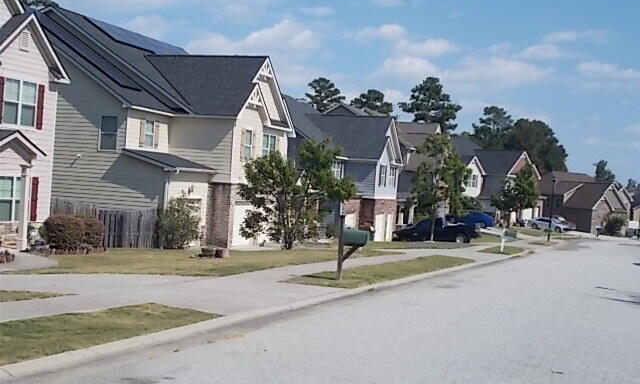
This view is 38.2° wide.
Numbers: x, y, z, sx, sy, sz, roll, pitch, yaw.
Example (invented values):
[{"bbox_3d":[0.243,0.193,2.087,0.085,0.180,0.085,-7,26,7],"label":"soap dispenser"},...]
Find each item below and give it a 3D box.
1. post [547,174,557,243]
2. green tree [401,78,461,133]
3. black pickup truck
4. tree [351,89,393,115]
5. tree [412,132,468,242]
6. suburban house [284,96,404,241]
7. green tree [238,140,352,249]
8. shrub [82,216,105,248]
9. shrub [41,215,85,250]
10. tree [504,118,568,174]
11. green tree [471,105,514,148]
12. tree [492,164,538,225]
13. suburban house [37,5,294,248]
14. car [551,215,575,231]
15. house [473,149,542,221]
[{"bbox_3d":[18.782,1.250,74.992,0.500,5.350,0.500,3,0,18],"label":"post"},{"bbox_3d":[13.577,-5.427,117.949,8.500,18.660,8.500,3,0,20],"label":"green tree"},{"bbox_3d":[8.192,2.672,65.000,5.800,1.880,2.000,3,0,20],"label":"black pickup truck"},{"bbox_3d":[6.612,-5.847,127.975,6.500,17.000,6.500,3,0,18],"label":"tree"},{"bbox_3d":[7.492,-0.165,58.981,3.900,7.020,3.900,3,0,20],"label":"tree"},{"bbox_3d":[-1.083,-1.967,68.421,13.800,10.100,14.500,3,0,18],"label":"suburban house"},{"bbox_3d":[-1.105,0.071,37.993,4.500,4.550,4.700,3,0,0],"label":"green tree"},{"bbox_3d":[-7.025,1.239,28.299,1.000,0.980,1.000,3,0,18],"label":"shrub"},{"bbox_3d":[-7.665,1.201,27.398,1.200,1.070,1.300,3,0,18],"label":"shrub"},{"bbox_3d":[31.732,-3.220,137.958,10.000,15.530,10.000,3,0,20],"label":"tree"},{"bbox_3d":[26.151,-4.603,141.952,7.500,17.700,7.500,3,0,20],"label":"green tree"},{"bbox_3d":[18.098,0.436,85.991,4.400,6.000,4.400,3,0,18],"label":"tree"},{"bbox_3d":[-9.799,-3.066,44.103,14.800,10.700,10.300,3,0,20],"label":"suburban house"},{"bbox_3d":[23.719,3.085,93.500,1.850,1.500,4.600,4,0,-44],"label":"car"},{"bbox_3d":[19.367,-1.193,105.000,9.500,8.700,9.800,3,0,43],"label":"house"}]

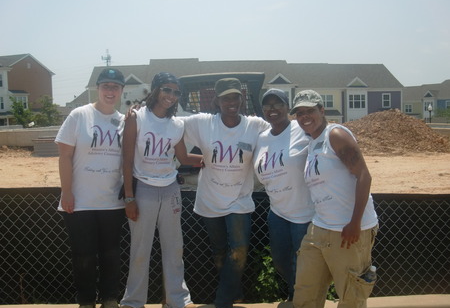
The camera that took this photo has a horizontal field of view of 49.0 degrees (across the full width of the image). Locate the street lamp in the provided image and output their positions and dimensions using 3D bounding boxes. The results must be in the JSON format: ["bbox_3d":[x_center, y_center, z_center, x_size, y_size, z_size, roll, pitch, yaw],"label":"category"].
[{"bbox_3d":[21.556,-3.224,51.900,0.450,4.035,0.450,0,3,0],"label":"street lamp"}]

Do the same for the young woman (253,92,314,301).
[{"bbox_3d":[0.441,0.318,3.605,0.520,1.583,0.380,1,4,22],"label":"young woman"}]

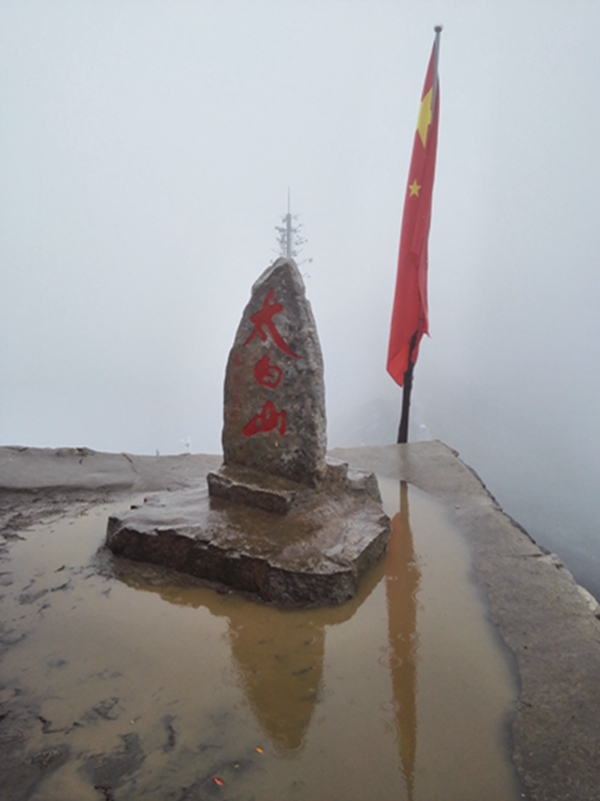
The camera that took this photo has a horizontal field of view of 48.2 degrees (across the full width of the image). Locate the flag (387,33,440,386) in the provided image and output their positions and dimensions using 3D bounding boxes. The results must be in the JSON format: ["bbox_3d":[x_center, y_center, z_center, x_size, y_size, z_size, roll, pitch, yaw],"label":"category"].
[{"bbox_3d":[0.825,-1.232,4.668,0.280,2.377,0.190,2,18,0],"label":"flag"}]

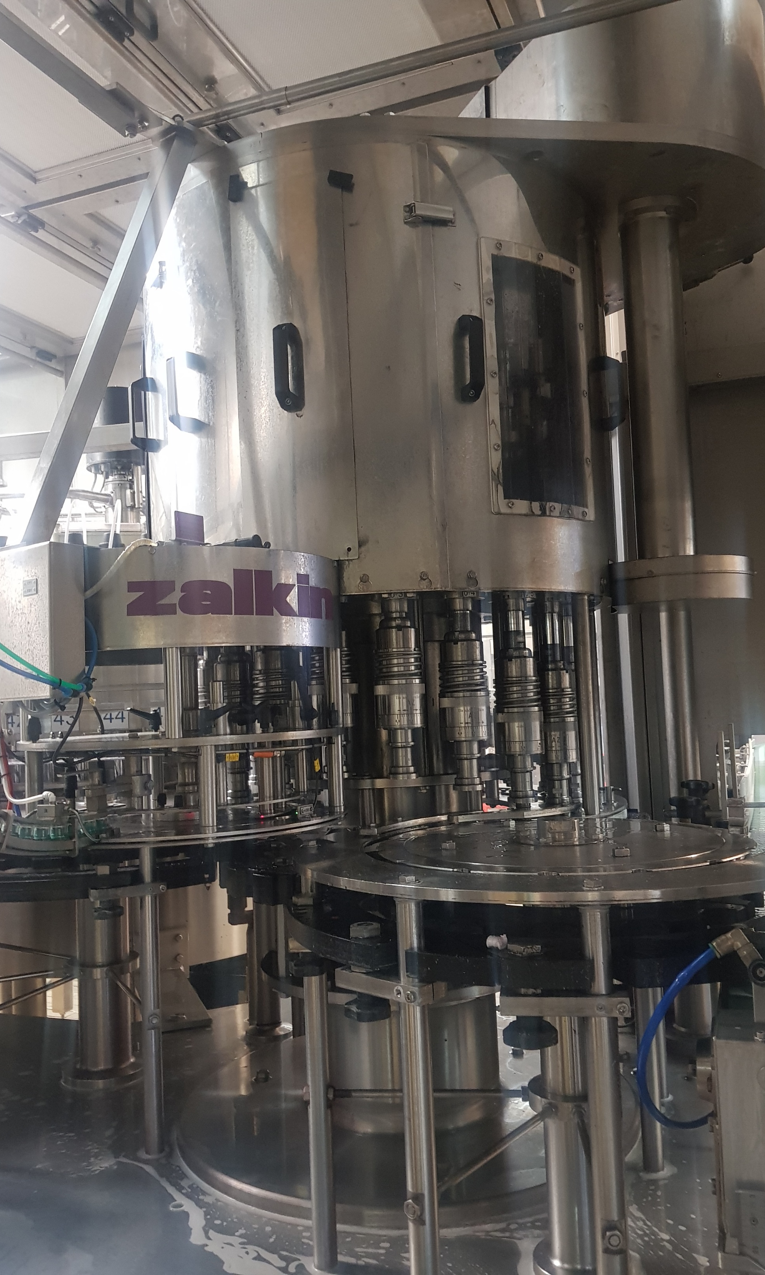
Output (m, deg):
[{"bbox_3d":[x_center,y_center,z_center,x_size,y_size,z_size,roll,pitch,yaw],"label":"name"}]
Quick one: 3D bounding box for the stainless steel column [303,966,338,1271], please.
[{"bbox_3d":[-0.086,0.659,1.318,0.032,0.397,0.032,-2,-4,0],"label":"stainless steel column"}]

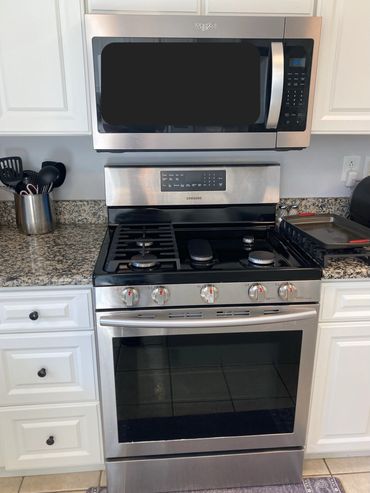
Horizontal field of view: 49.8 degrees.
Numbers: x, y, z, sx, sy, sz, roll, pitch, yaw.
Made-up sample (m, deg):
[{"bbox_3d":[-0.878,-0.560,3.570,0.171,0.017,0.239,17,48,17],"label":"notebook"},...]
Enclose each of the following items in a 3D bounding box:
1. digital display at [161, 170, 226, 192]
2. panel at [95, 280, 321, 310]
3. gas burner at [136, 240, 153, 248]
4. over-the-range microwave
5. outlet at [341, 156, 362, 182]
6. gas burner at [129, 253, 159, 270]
[{"bbox_3d":[0.041,-0.289,1.760,0.285,0.090,0.016,-1,18,-4],"label":"digital display"},{"bbox_3d":[0.085,0.164,1.320,0.757,0.084,0.050,-1,18,-4],"label":"panel"},{"bbox_3d":[-0.159,-0.011,1.602,0.070,0.025,0.070,-1,18,-4],"label":"gas burner"},{"bbox_3d":[0.053,-0.595,1.530,0.759,0.422,0.430,-1,18,-4],"label":"over-the-range microwave"},{"bbox_3d":[0.789,-0.362,1.879,0.076,0.117,0.015,-1,18,-4],"label":"outlet"},{"bbox_3d":[-0.145,0.053,1.401,0.100,0.030,0.100,-1,18,-4],"label":"gas burner"}]

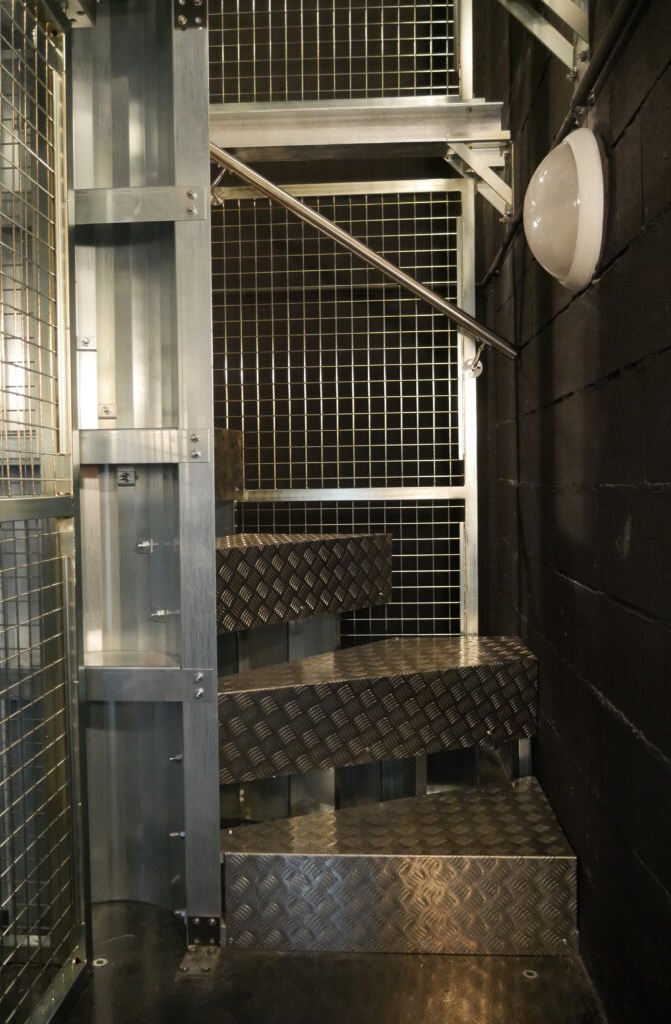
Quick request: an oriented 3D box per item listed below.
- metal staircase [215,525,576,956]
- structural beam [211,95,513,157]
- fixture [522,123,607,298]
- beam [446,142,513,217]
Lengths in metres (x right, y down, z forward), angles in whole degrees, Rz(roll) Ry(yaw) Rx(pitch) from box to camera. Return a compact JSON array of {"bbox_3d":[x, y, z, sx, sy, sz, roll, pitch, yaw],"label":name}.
[{"bbox_3d":[0.124,0.500,2.174,0.838,0.852,0.825,-1,2,3],"label":"metal staircase"},{"bbox_3d":[0.058,-1.224,2.655,0.960,0.128,0.085,-1,2,3],"label":"structural beam"},{"bbox_3d":[0.428,-0.562,1.557,0.138,0.294,0.294,-1,2,3],"label":"fixture"},{"bbox_3d":[0.455,-1.058,2.665,0.217,0.227,0.120,-1,2,3],"label":"beam"}]

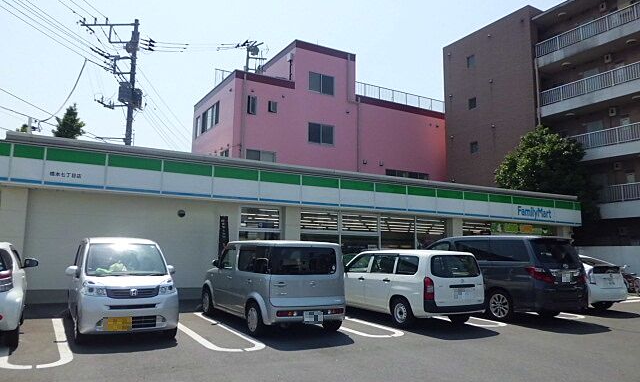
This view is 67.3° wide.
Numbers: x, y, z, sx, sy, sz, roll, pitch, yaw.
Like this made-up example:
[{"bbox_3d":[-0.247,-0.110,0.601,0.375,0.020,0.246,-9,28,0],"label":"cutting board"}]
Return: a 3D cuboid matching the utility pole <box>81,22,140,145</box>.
[{"bbox_3d":[-10.880,-2.316,24.344,3.300,13.559,1.000,0,-8,2],"label":"utility pole"}]

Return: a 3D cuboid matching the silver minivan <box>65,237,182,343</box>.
[{"bbox_3d":[-3.559,1.665,8.607,1.500,1.610,3.400,5,-8,-30],"label":"silver minivan"}]

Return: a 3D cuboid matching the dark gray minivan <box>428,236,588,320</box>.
[{"bbox_3d":[4.053,2.126,12.379,1.840,1.890,4.850,5,-8,-30],"label":"dark gray minivan"}]

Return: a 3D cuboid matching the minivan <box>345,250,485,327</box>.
[{"bbox_3d":[1.656,2.087,10.844,1.690,1.510,4.180,5,-8,-31],"label":"minivan"}]

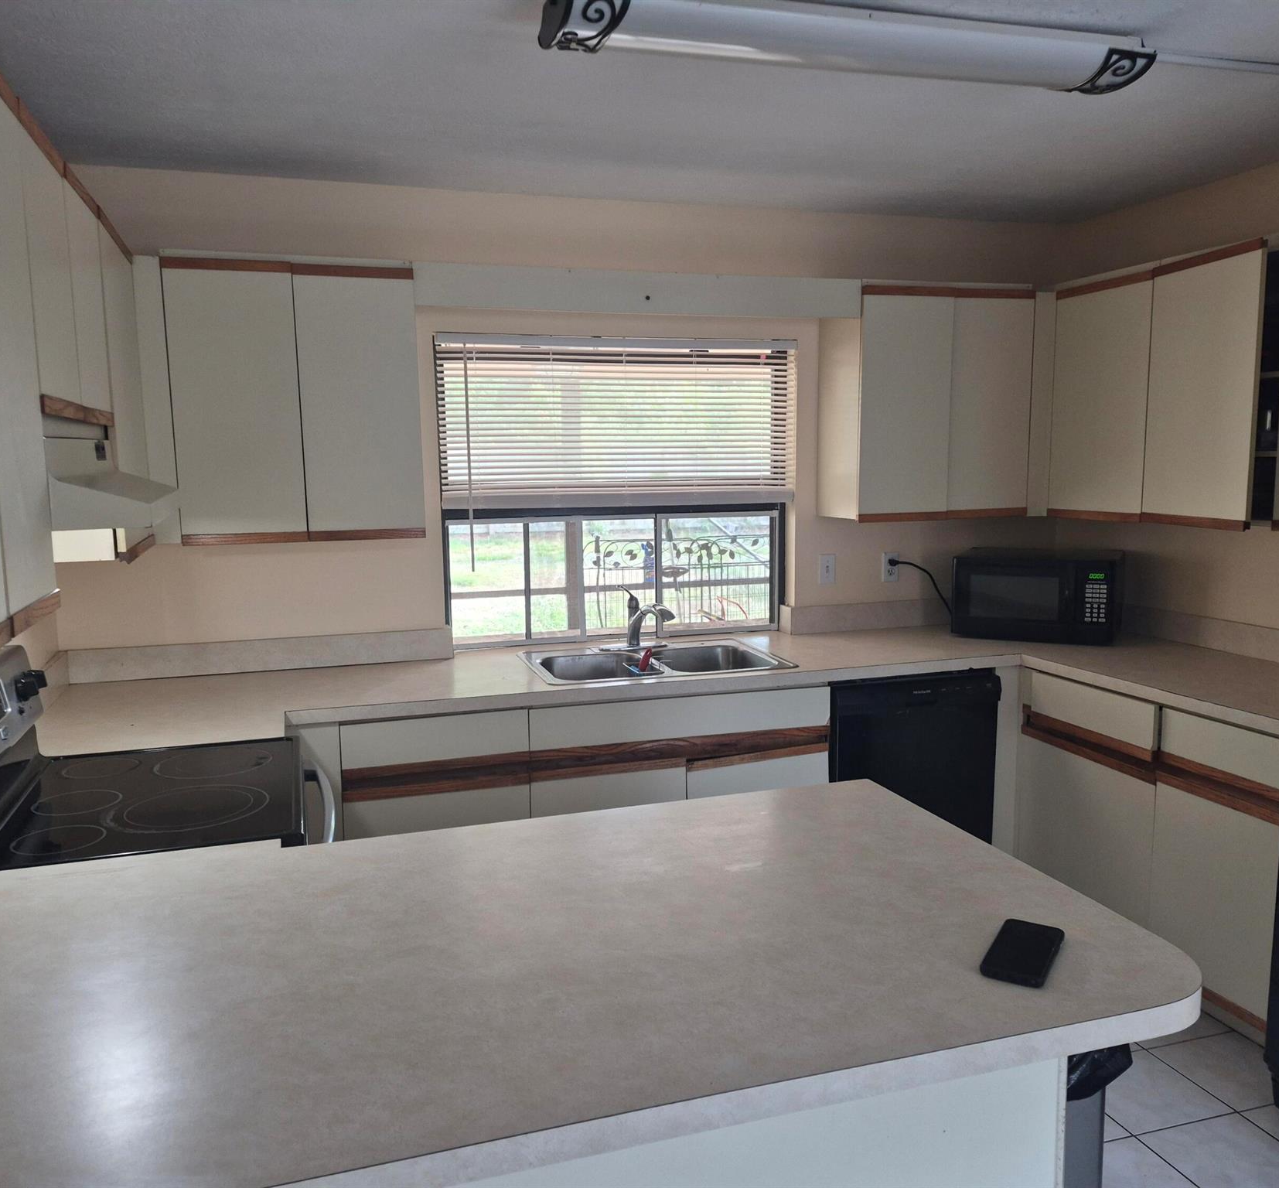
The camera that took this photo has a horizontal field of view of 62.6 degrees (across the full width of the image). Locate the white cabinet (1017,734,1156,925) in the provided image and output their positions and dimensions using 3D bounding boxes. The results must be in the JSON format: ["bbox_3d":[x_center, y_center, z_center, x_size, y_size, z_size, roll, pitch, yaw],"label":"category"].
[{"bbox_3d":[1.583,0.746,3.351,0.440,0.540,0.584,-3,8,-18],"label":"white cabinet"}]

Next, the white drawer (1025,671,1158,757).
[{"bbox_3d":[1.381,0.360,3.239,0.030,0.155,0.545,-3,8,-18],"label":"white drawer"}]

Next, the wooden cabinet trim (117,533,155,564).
[{"bbox_3d":[-1.290,-0.114,2.701,0.022,0.032,0.502,-3,8,-18],"label":"wooden cabinet trim"}]

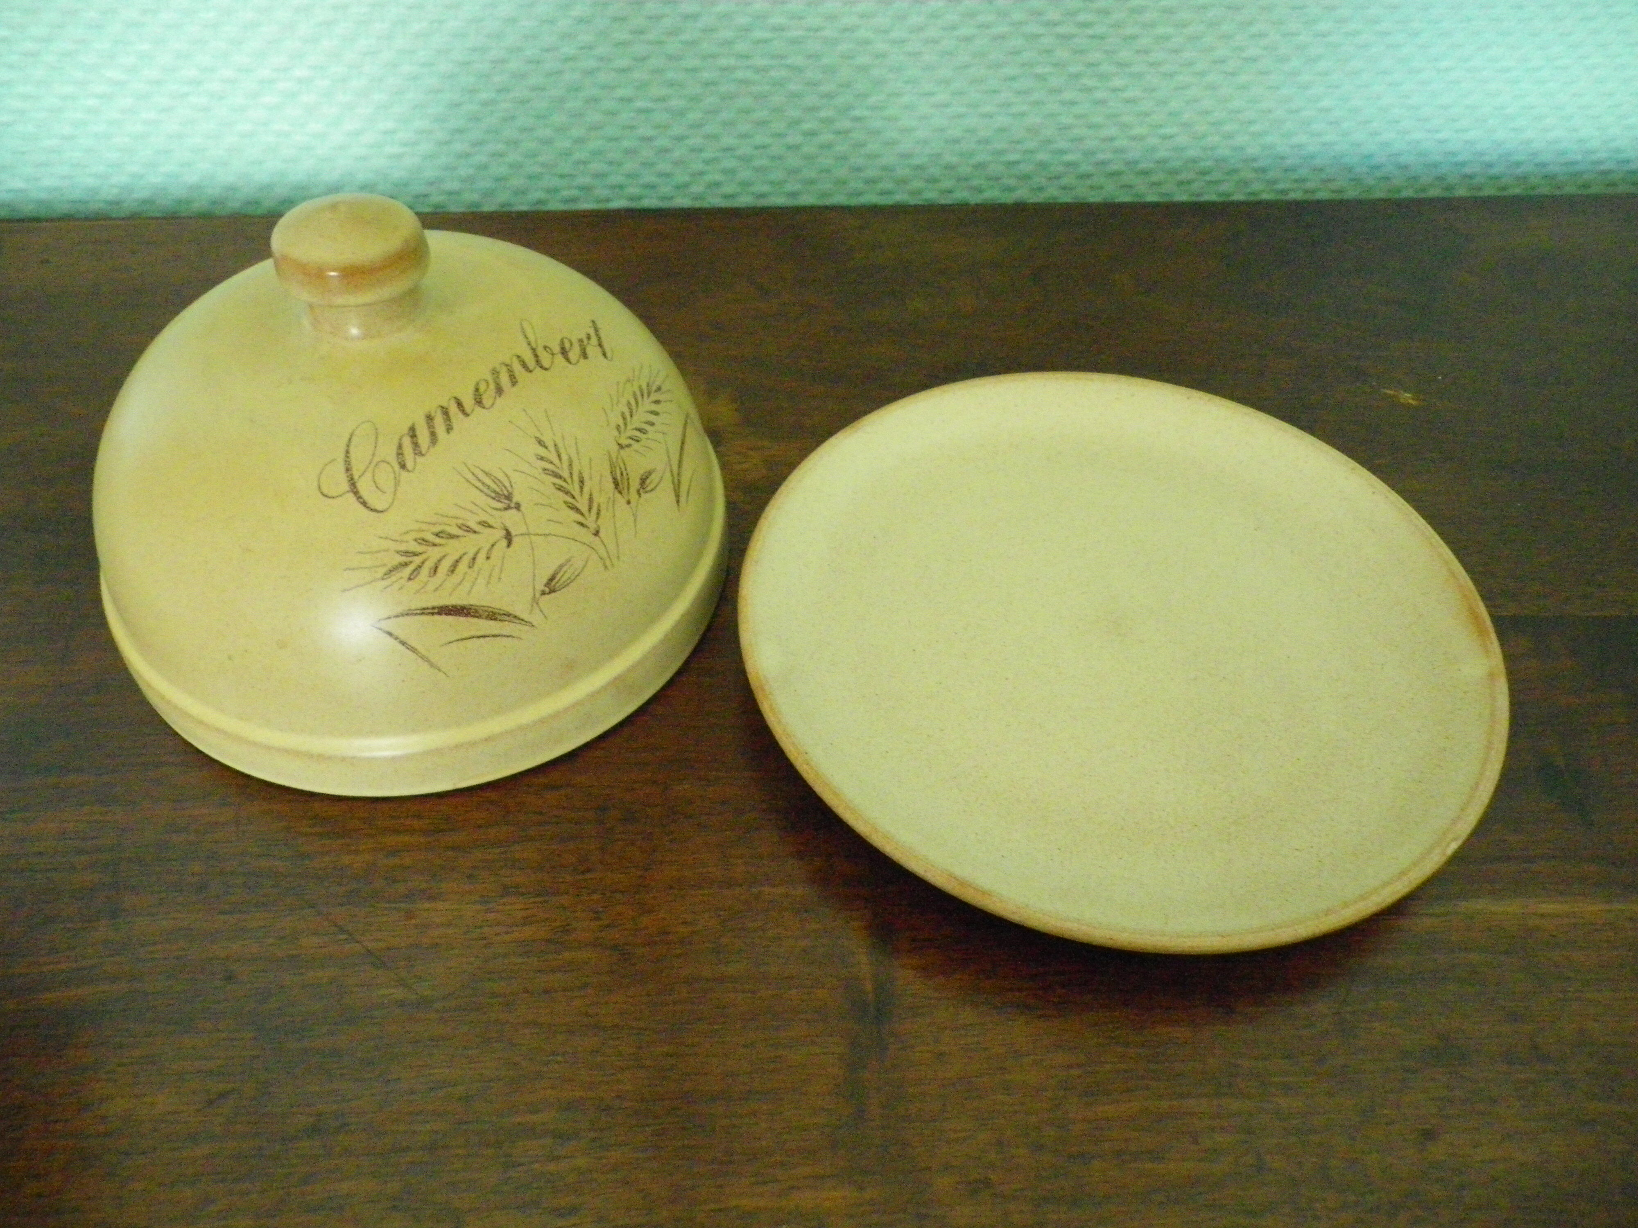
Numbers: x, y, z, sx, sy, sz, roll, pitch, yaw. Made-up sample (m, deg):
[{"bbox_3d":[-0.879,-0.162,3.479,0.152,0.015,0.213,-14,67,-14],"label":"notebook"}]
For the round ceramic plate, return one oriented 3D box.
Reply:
[{"bbox_3d":[0.077,0.005,0.350,0.195,0.024,0.195,1,48,-1],"label":"round ceramic plate"}]

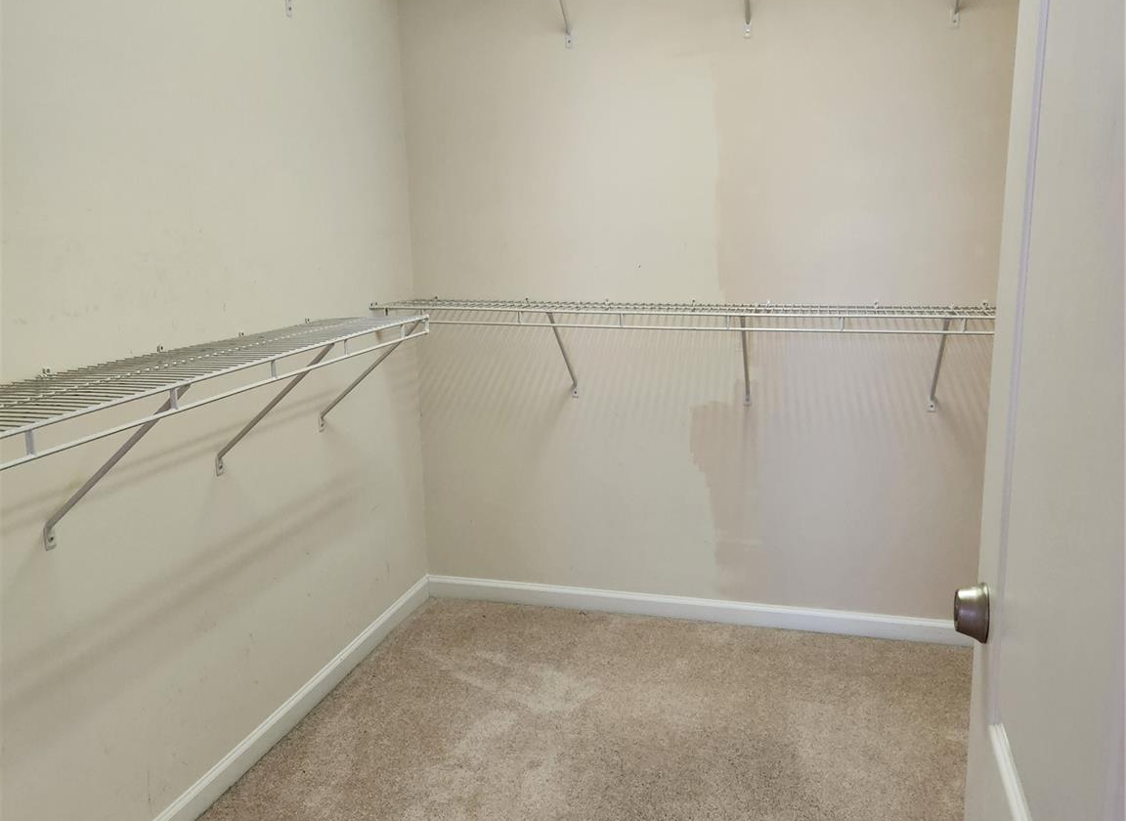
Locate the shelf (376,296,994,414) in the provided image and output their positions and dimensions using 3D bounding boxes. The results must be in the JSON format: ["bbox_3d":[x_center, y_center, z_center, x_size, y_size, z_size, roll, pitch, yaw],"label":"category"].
[{"bbox_3d":[0.431,-0.147,2.941,2.010,0.317,0.322,2,12,14],"label":"shelf"}]

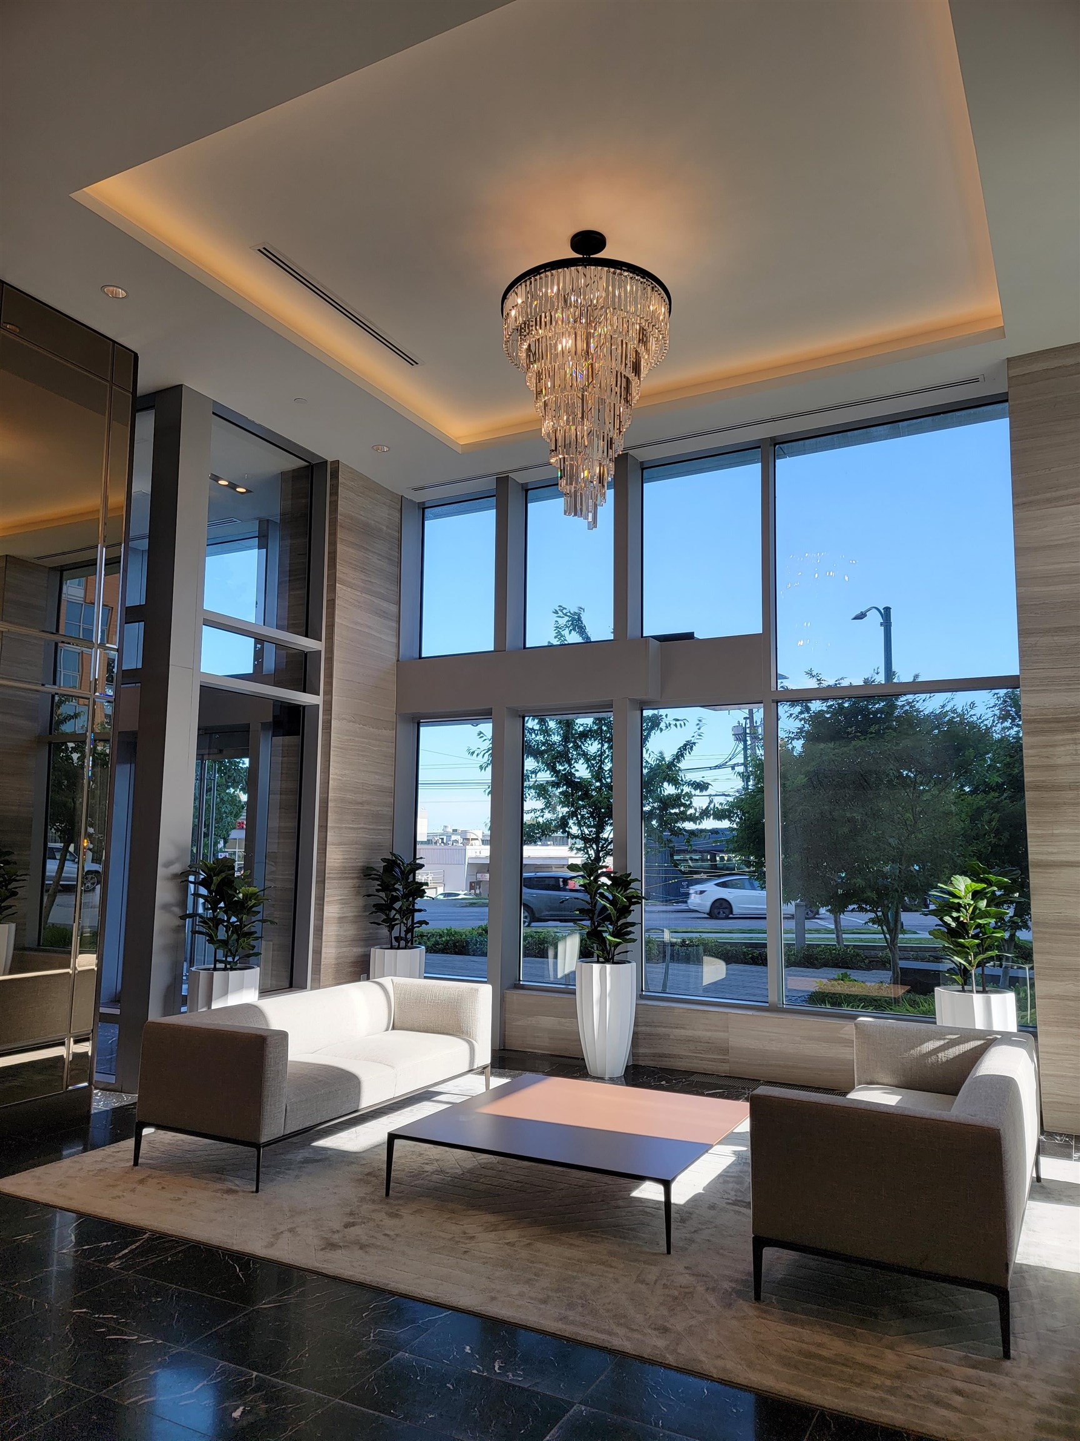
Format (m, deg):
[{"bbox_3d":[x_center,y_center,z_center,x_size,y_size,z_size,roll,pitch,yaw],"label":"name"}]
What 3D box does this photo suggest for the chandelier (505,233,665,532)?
[{"bbox_3d":[0.256,-1.808,5.354,0.920,1.640,0.920,1,-7,0],"label":"chandelier"}]

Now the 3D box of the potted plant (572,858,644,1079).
[{"bbox_3d":[0.490,1.773,7.229,0.500,1.505,0.500,1,-8,0],"label":"potted plant"}]

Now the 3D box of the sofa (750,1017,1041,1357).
[{"bbox_3d":[1.565,1.764,4.162,0.820,0.690,1.950,-3,-8,28],"label":"sofa"}]

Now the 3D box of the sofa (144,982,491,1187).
[{"bbox_3d":[-1.139,1.919,5.598,0.800,0.690,2.030,-3,-8,27],"label":"sofa"}]

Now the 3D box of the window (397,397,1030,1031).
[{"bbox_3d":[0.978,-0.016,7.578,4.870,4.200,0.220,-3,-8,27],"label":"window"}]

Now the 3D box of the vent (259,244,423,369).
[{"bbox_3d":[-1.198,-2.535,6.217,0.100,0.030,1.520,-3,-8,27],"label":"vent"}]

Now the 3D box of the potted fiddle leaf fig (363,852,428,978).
[{"bbox_3d":[-1.178,1.855,8.112,0.500,1.530,0.500,-3,-9,28],"label":"potted fiddle leaf fig"}]

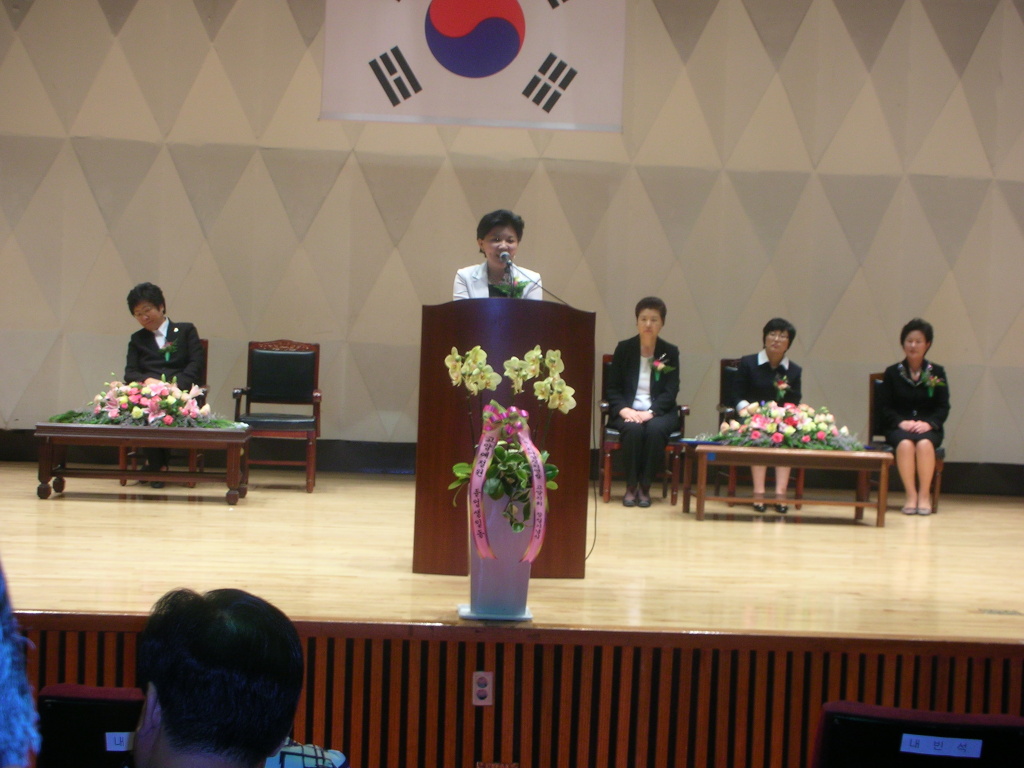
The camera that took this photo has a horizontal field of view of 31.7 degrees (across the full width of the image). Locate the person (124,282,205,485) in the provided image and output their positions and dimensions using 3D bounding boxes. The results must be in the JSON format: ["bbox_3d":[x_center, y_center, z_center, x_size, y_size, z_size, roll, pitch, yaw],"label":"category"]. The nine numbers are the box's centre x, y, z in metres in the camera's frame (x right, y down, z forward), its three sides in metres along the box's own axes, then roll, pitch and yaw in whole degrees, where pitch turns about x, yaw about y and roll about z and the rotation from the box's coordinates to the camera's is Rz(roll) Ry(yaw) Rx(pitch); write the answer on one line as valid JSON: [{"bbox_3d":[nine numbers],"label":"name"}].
[{"bbox_3d":[-2.212,0.007,11.477,0.470,1.260,0.720,2,2,-1],"label":"person"}]

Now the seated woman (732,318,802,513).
[{"bbox_3d":[1.609,0.183,11.428,0.450,1.190,0.720,2,2,5],"label":"seated woman"}]

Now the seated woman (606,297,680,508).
[{"bbox_3d":[0.829,0.104,11.446,0.460,1.290,0.720,2,2,7],"label":"seated woman"}]

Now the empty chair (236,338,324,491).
[{"bbox_3d":[-1.473,0.196,11.521,0.550,0.935,0.580,2,2,-3],"label":"empty chair"}]

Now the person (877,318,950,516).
[{"bbox_3d":[2.554,0.204,11.557,0.460,1.210,0.700,2,2,6],"label":"person"}]

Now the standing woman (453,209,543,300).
[{"bbox_3d":[-0.086,0.005,8.420,0.470,1.620,0.340,2,1,-3],"label":"standing woman"}]

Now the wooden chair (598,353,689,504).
[{"bbox_3d":[0.852,0.279,11.870,0.570,0.970,0.610,2,1,-3],"label":"wooden chair"}]

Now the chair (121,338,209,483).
[{"bbox_3d":[-2.208,0.168,11.551,0.550,0.935,0.580,2,2,-2],"label":"chair"}]

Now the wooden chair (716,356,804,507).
[{"bbox_3d":[1.648,0.306,11.970,0.570,0.970,0.610,2,1,-4],"label":"wooden chair"}]

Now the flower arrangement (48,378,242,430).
[{"bbox_3d":[-2.177,0.102,10.720,1.080,0.270,0.460,2,1,-2],"label":"flower arrangement"}]

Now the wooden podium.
[{"bbox_3d":[-0.042,0.227,8.000,0.750,1.200,0.520,2,1,-3],"label":"wooden podium"}]

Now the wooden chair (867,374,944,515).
[{"bbox_3d":[2.538,0.360,11.682,0.430,0.890,0.540,2,2,0],"label":"wooden chair"}]

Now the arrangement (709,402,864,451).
[{"bbox_3d":[1.641,0.249,10.870,0.880,0.280,0.440,2,1,-3],"label":"arrangement"}]

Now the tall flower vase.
[{"bbox_3d":[-0.057,0.623,6.659,0.265,0.450,0.265,2,2,-5],"label":"tall flower vase"}]

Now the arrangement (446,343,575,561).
[{"bbox_3d":[-0.006,0.256,6.730,0.480,0.790,0.380,2,1,-3],"label":"arrangement"}]

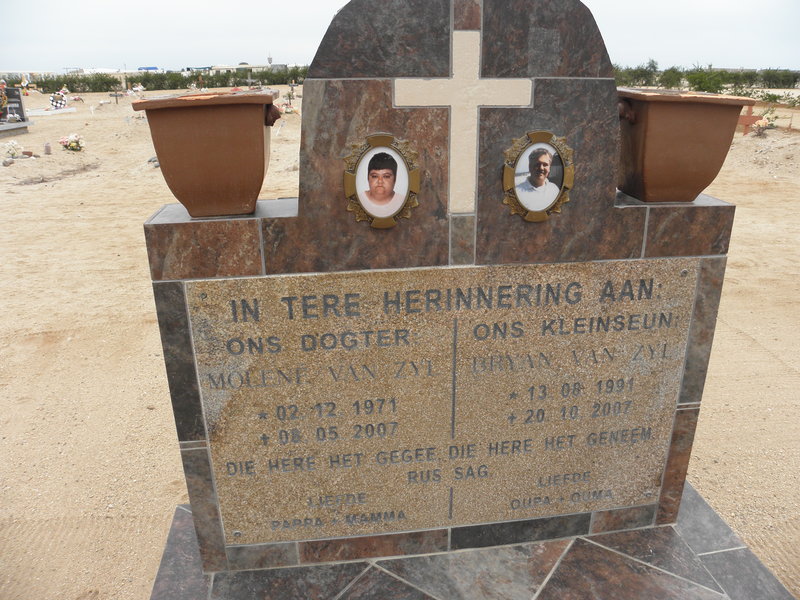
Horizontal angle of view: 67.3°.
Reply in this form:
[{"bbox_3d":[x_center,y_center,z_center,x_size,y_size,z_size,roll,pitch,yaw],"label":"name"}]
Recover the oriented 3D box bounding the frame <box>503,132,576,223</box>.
[{"bbox_3d":[0.251,-0.217,1.073,0.131,0.162,0.018,-3,21,-7],"label":"frame"}]

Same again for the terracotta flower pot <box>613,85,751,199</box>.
[{"bbox_3d":[0.525,-0.306,1.194,0.217,0.203,0.217,-2,21,-4],"label":"terracotta flower pot"}]

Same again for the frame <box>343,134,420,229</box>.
[{"bbox_3d":[-0.029,-0.202,1.040,0.131,0.162,0.018,-3,21,-7],"label":"frame"}]

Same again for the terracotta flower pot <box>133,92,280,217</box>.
[{"bbox_3d":[-0.325,-0.261,1.081,0.217,0.203,0.217,-3,21,-8],"label":"terracotta flower pot"}]

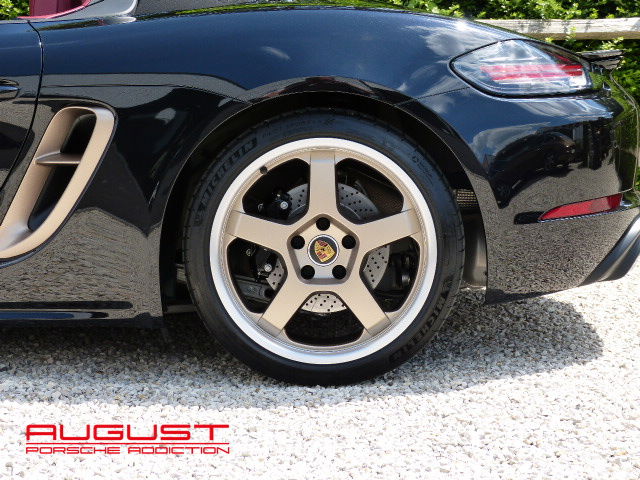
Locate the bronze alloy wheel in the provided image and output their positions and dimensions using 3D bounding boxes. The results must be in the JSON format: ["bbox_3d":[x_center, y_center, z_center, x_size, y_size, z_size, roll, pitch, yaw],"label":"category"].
[{"bbox_3d":[0.010,0.012,3.945,0.690,0.690,0.270,0,5,1],"label":"bronze alloy wheel"}]

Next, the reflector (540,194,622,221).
[{"bbox_3d":[0.651,-0.081,3.950,0.250,0.055,0.050,-3,6,-33],"label":"reflector"}]

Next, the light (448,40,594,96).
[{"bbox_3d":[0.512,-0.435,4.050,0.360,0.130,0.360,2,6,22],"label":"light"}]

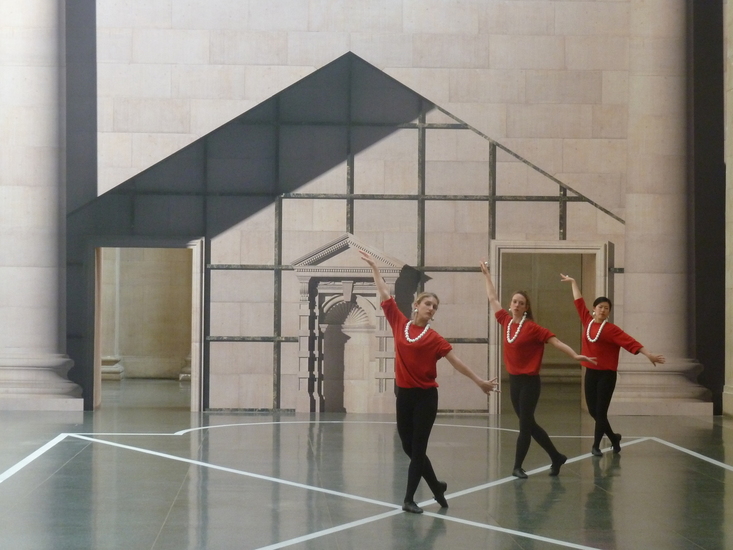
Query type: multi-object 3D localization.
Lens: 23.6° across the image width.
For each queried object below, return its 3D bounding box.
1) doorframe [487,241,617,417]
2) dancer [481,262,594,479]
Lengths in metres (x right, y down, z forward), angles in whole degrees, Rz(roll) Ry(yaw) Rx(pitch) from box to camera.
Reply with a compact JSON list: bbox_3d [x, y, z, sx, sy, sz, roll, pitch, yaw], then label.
[{"bbox_3d":[2.466,0.718,23.718,1.670,2.320,0.300,1,-1,-3],"label":"doorframe"},{"bbox_3d":[1.518,0.834,15.512,1.000,1.900,0.550,0,-1,24],"label":"dancer"}]

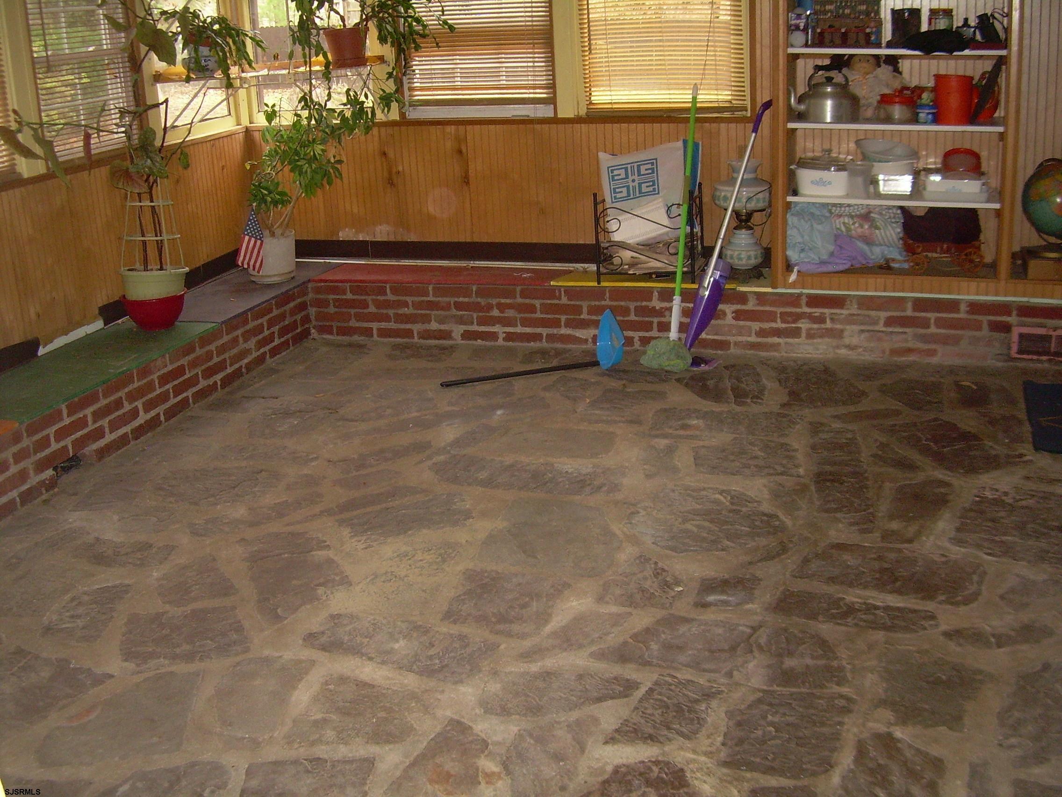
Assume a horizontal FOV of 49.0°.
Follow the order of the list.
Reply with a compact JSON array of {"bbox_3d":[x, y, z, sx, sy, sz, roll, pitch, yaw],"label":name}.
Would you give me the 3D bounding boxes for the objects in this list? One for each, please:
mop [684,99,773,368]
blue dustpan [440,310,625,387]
[{"bbox_3d":[0.816,-0.677,4.812,0.160,1.155,0.265,8,11,-42],"label":"mop"},{"bbox_3d":[-0.004,-0.201,4.760,0.753,0.210,0.240,-8,33,-12],"label":"blue dustpan"}]

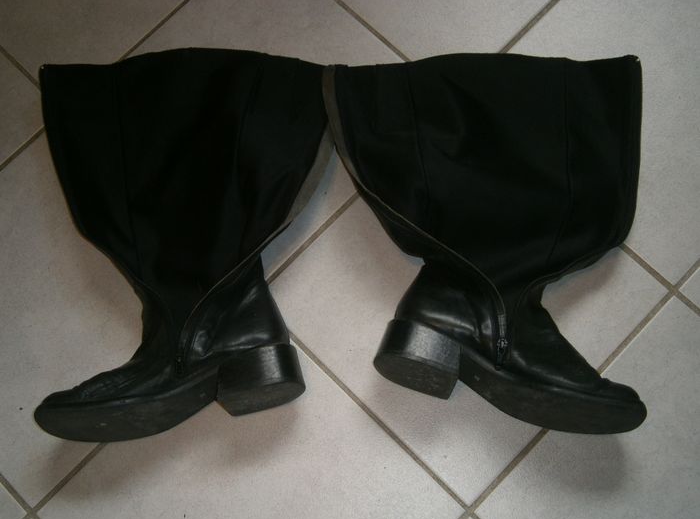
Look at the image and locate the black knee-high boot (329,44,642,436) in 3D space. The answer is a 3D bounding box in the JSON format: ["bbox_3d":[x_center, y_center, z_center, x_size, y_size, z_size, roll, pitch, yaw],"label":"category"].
[{"bbox_3d":[0.133,-0.046,0.988,0.358,0.105,0.409,5,71,5],"label":"black knee-high boot"}]

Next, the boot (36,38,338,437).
[{"bbox_3d":[-0.171,-0.039,1.003,0.334,0.105,0.425,-6,71,2],"label":"boot"}]

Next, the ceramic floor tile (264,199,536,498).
[{"bbox_3d":[0.119,0.038,1.022,0.313,0.009,0.313,43,81,13],"label":"ceramic floor tile"}]

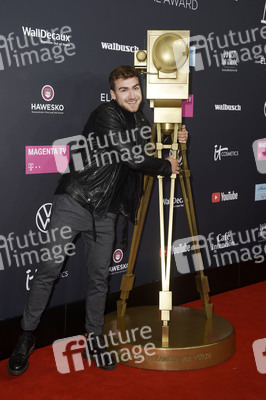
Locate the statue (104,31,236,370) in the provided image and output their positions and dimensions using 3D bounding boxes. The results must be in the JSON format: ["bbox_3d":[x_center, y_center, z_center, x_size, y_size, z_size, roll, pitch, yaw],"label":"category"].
[{"bbox_3d":[0.231,-0.037,3.689,0.810,1.890,0.810,1,7,4],"label":"statue"}]

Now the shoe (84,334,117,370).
[{"bbox_3d":[-0.185,0.873,3.522,0.110,0.125,0.285,-4,8,-31],"label":"shoe"}]

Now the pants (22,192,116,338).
[{"bbox_3d":[-0.371,0.359,3.493,0.540,0.850,0.340,-1,7,-11],"label":"pants"}]

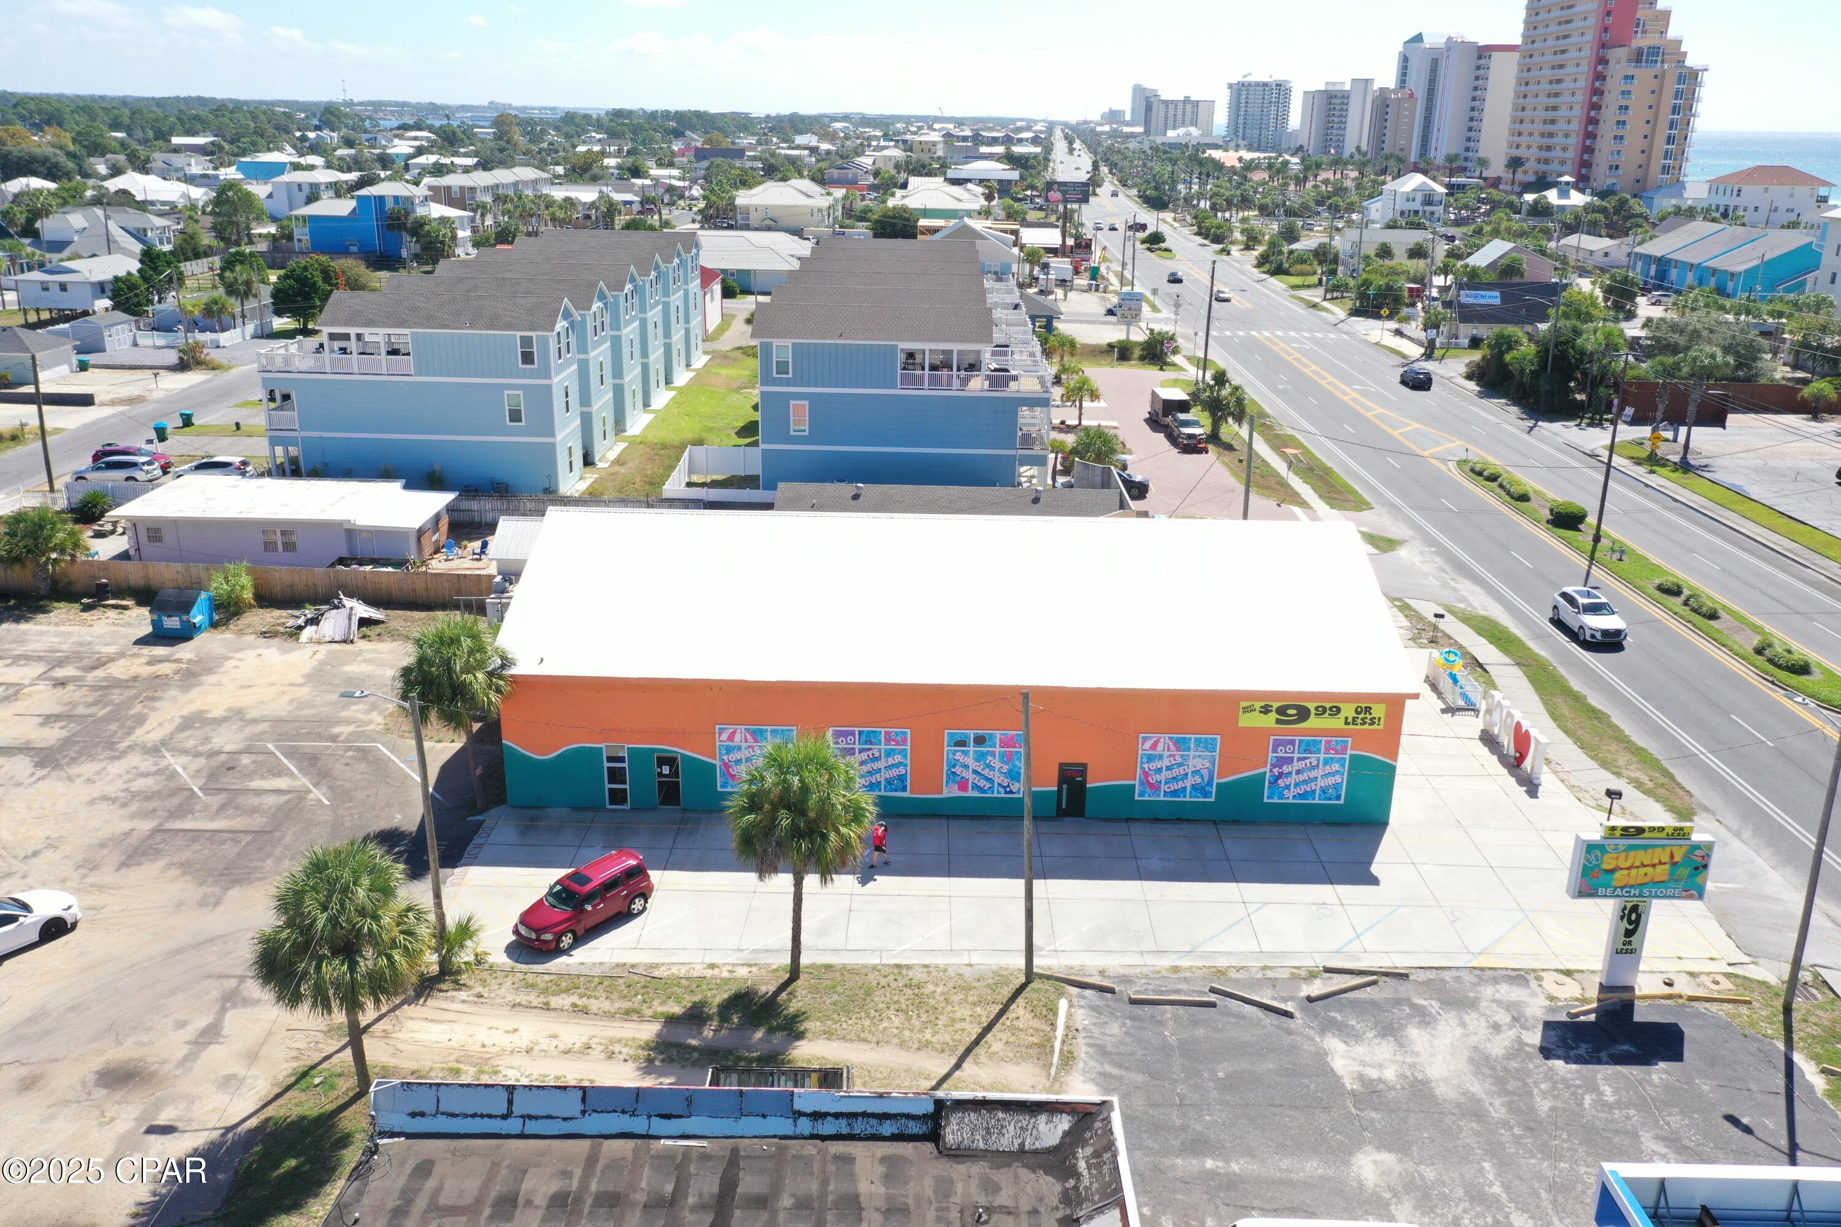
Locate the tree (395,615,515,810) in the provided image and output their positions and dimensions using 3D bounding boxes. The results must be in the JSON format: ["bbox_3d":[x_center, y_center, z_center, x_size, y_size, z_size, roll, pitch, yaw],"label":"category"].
[{"bbox_3d":[-15.608,3.495,48.806,3.918,6.940,3.918,1,19,0],"label":"tree"}]

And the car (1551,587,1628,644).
[{"bbox_3d":[33.695,-0.063,71.872,1.920,1.670,4.700,1,19,0],"label":"car"}]

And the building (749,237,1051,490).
[{"bbox_3d":[-0.830,-23.113,120.513,19.154,11.990,59.998,1,19,0],"label":"building"}]

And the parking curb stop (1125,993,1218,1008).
[{"bbox_3d":[6.964,10.707,39.454,2.396,0.155,0.175,1,19,2],"label":"parking curb stop"}]

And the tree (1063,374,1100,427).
[{"bbox_3d":[13.159,-17.338,116.483,3.085,4.229,3.085,1,19,0],"label":"tree"}]

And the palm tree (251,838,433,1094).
[{"bbox_3d":[-13.651,8.681,34.294,3.964,6.746,3.964,1,19,0],"label":"palm tree"}]

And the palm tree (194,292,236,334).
[{"bbox_3d":[-71.330,-30.057,145.823,3.224,4.841,3.224,1,19,0],"label":"palm tree"}]

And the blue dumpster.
[{"bbox_3d":[-33.981,0.067,65.750,2.050,1.720,1.420,3,19,5],"label":"blue dumpster"}]

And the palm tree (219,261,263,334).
[{"bbox_3d":[-73.811,-34.104,155.088,4.378,7.363,4.378,1,19,0],"label":"palm tree"}]

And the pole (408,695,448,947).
[{"bbox_3d":[-13.954,6.356,40.465,0.279,8.756,0.279,1,19,0],"label":"pole"}]

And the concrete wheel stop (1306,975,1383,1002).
[{"bbox_3d":[12.299,10.932,41.589,2.493,0.130,0.150,-7,21,-23],"label":"concrete wheel stop"}]

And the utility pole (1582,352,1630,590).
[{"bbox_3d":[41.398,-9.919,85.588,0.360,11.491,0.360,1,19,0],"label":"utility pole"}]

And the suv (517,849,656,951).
[{"bbox_3d":[-10.070,8.509,42.751,1.760,1.630,4.475,16,25,38],"label":"suv"}]

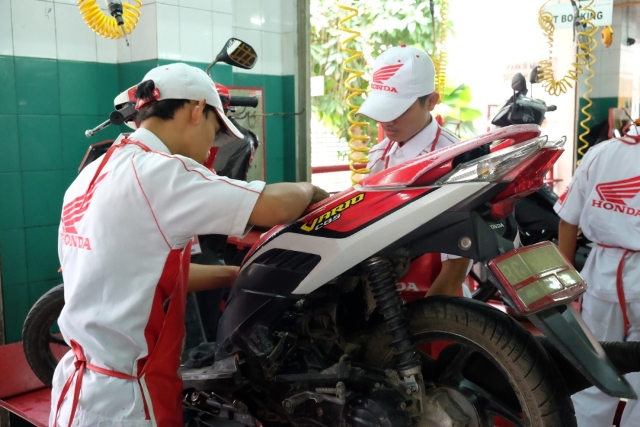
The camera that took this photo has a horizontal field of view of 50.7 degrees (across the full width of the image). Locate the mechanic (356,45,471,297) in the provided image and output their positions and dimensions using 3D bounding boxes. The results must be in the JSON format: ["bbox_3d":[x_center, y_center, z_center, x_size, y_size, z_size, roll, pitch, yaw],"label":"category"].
[{"bbox_3d":[0.271,0.305,2.091,0.520,1.600,0.560,4,8,33],"label":"mechanic"}]

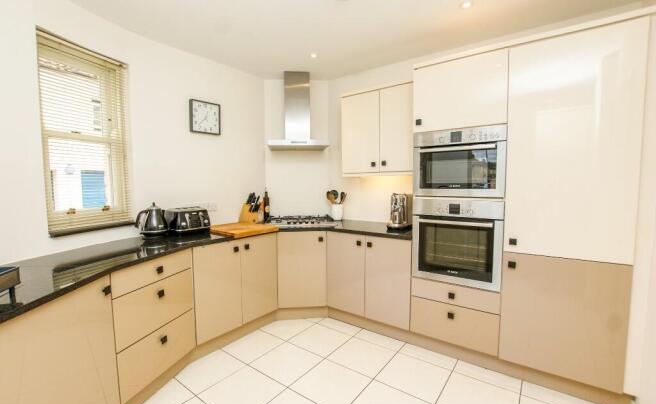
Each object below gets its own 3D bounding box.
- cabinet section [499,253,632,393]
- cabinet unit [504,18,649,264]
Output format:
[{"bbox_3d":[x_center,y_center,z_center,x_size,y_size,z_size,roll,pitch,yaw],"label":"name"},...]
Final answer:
[{"bbox_3d":[1.559,0.678,1.901,0.595,0.728,0.580,2,5,33],"label":"cabinet section"},{"bbox_3d":[1.559,-0.324,1.838,0.592,1.292,0.580,2,4,34],"label":"cabinet unit"}]

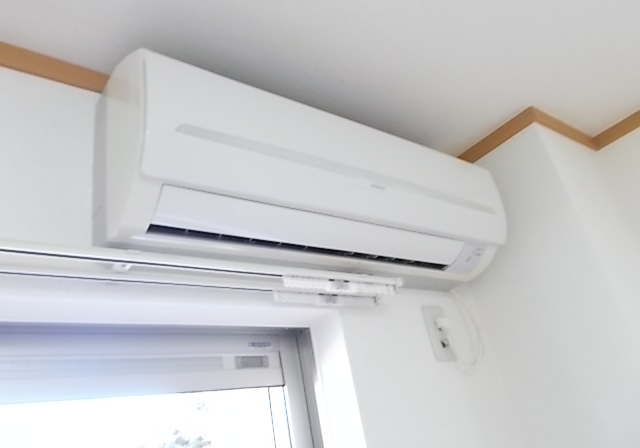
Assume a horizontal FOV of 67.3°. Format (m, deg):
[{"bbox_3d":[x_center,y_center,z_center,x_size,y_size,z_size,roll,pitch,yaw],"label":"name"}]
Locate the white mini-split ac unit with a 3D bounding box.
[{"bbox_3d":[0.030,-0.073,0.899,0.780,0.293,0.219,10,-33,-36],"label":"white mini-split ac unit"}]

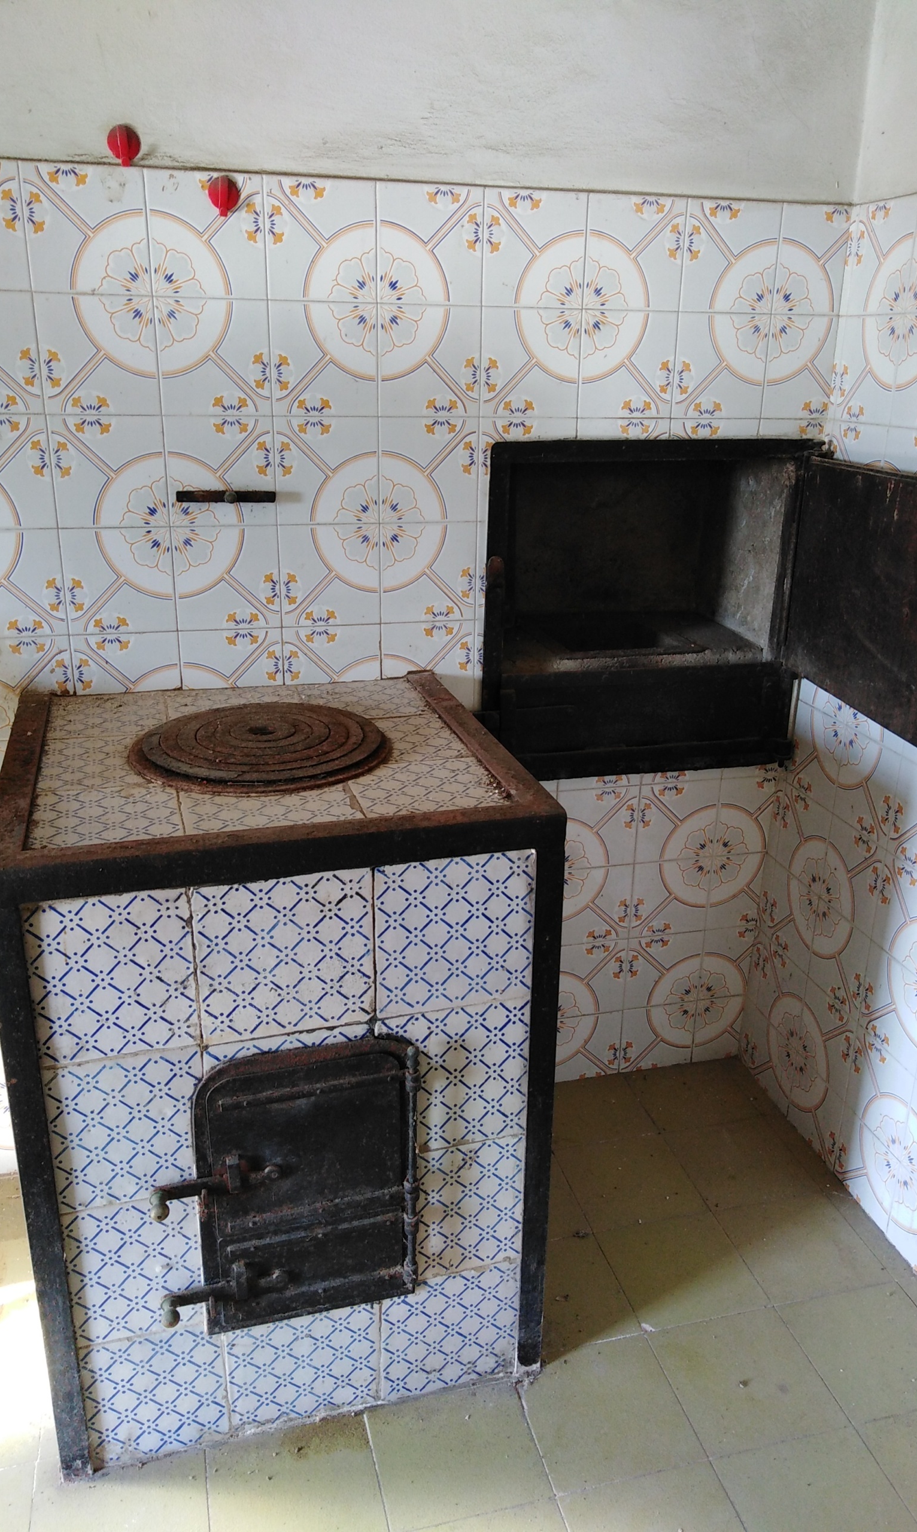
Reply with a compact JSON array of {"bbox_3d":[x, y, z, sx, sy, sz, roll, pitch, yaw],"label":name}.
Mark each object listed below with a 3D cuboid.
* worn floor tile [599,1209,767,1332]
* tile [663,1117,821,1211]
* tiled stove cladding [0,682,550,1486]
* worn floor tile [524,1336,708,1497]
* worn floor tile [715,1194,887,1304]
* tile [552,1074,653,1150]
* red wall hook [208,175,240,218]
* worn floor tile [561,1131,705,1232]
[{"bbox_3d":[0.333,0.756,1.721,0.200,0.012,0.200,-4,21,-14],"label":"worn floor tile"},{"bbox_3d":[0.476,0.674,1.950,0.200,0.012,0.200,-4,21,-14],"label":"tile"},{"bbox_3d":[-0.260,0.357,1.595,0.575,0.800,0.605,-5,21,-15],"label":"tiled stove cladding"},{"bbox_3d":[0.190,0.837,1.491,0.200,0.012,0.200,-4,21,-14],"label":"worn floor tile"},{"bbox_3d":[0.526,0.742,1.769,0.200,0.012,0.200,-4,21,-14],"label":"worn floor tile"},{"bbox_3d":[0.235,0.624,2.074,0.200,0.012,0.180,-4,21,-14],"label":"tile"},{"bbox_3d":[-0.304,-0.741,1.497,0.041,0.050,0.022,-4,21,-14],"label":"red wall hook"},{"bbox_3d":[0.283,0.688,1.902,0.200,0.012,0.200,-4,21,-14],"label":"worn floor tile"}]

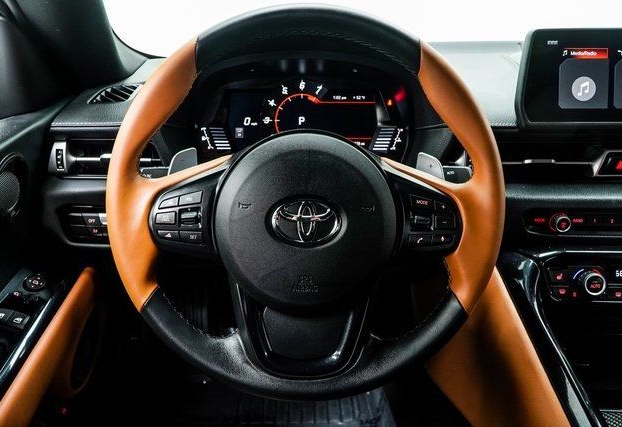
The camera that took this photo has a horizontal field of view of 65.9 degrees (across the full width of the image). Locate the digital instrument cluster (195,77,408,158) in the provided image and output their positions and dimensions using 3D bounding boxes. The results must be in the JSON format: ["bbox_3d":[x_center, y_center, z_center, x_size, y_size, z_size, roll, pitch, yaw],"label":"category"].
[{"bbox_3d":[-0.012,-0.133,0.670,0.290,0.114,0.045,0,4,0],"label":"digital instrument cluster"}]

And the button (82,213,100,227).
[{"bbox_3d":[-0.261,0.008,0.570,0.019,0.015,0.009,0,17,0],"label":"button"}]

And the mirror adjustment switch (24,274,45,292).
[{"bbox_3d":[-0.311,0.079,0.540,0.027,0.014,0.027,-6,46,-18],"label":"mirror adjustment switch"}]

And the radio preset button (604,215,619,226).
[{"bbox_3d":[0.359,0.008,0.573,0.018,0.013,0.008,0,17,0],"label":"radio preset button"}]

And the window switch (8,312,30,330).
[{"bbox_3d":[-0.302,0.111,0.495,0.018,0.010,0.021,12,33,-7],"label":"window switch"}]

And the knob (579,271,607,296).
[{"bbox_3d":[0.323,0.081,0.548,0.026,0.026,0.015,0,-5,0],"label":"knob"}]

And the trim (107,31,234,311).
[{"bbox_3d":[-0.132,-0.037,0.448,0.110,0.246,0.045,0,0,0],"label":"trim"}]

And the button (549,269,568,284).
[{"bbox_3d":[0.291,0.074,0.563,0.021,0.018,0.009,0,0,0],"label":"button"}]

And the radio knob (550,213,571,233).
[{"bbox_3d":[0.295,0.011,0.566,0.021,0.021,0.014,0,8,0],"label":"radio knob"}]

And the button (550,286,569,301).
[{"bbox_3d":[0.291,0.094,0.563,0.024,0.017,0.009,0,0,0],"label":"button"}]

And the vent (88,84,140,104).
[{"bbox_3d":[-0.278,-0.169,0.680,0.050,0.015,0.085,0,27,0],"label":"vent"}]

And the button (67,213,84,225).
[{"bbox_3d":[-0.279,0.006,0.570,0.018,0.013,0.009,0,17,0],"label":"button"}]

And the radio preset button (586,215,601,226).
[{"bbox_3d":[0.338,0.009,0.573,0.019,0.015,0.008,0,8,0],"label":"radio preset button"}]

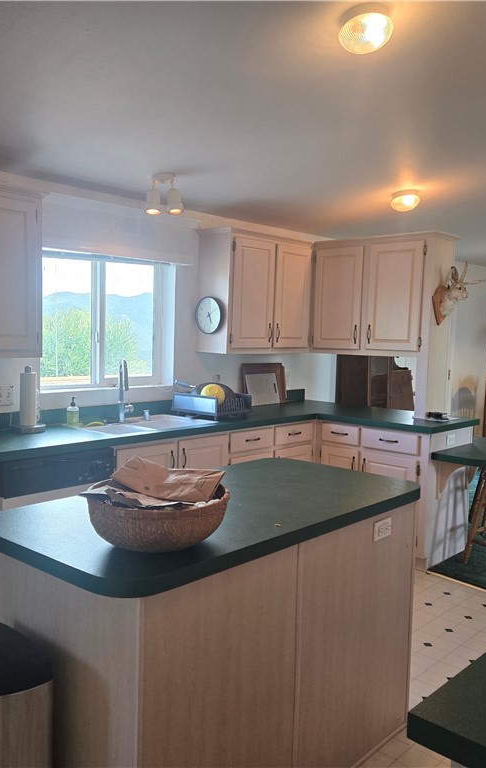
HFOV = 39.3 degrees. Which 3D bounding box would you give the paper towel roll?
[{"bbox_3d":[-1.169,0.080,3.708,0.100,0.308,0.100,1,4,0],"label":"paper towel roll"}]

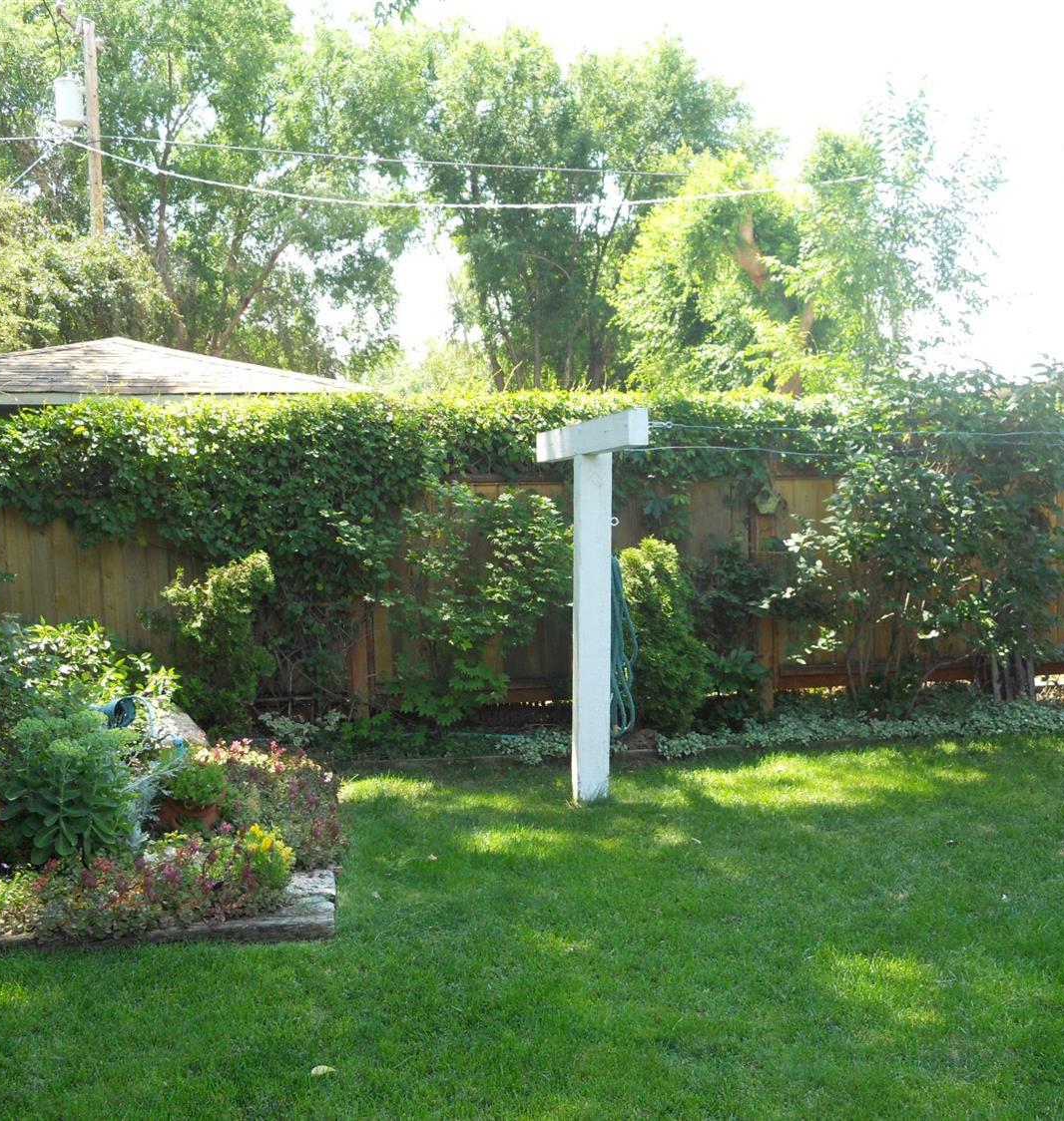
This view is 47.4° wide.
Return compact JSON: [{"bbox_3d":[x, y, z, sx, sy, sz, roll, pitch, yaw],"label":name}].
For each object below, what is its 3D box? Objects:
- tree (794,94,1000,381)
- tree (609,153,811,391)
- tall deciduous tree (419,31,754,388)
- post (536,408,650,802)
[{"bbox_3d":[3.976,-2.258,13.187,2.223,5.422,2.112,-1,4,0],"label":"tree"},{"bbox_3d":[2.591,-2.751,17.203,2.907,5.912,2.907,-1,4,0],"label":"tree"},{"bbox_3d":[1.234,-5.622,25.364,6.908,10.571,6.217,-1,4,0],"label":"tall deciduous tree"},{"bbox_3d":[0.267,0.215,5.383,0.160,1.720,1.100,-2,4,-15],"label":"post"}]

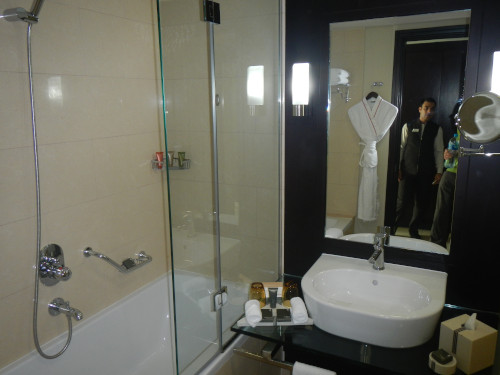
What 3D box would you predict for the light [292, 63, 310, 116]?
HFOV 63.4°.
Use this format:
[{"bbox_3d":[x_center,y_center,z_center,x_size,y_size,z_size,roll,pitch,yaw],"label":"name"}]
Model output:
[{"bbox_3d":[0.245,-0.471,1.942,0.078,0.252,0.086,5,13,28],"label":"light"}]

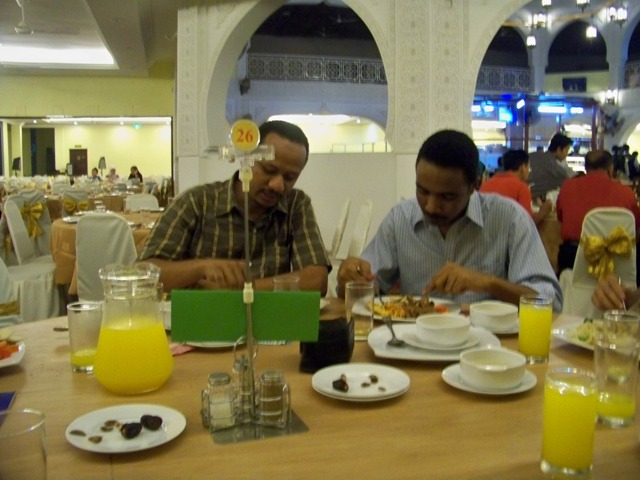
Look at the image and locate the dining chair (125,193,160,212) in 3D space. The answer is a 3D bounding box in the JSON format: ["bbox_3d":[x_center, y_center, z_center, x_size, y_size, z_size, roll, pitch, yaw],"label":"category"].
[{"bbox_3d":[-1.570,0.036,5.444,0.420,0.885,0.520,-2,7,-17],"label":"dining chair"}]

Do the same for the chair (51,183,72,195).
[{"bbox_3d":[-4.159,-0.480,9.815,0.440,0.890,0.520,-3,8,-25],"label":"chair"}]

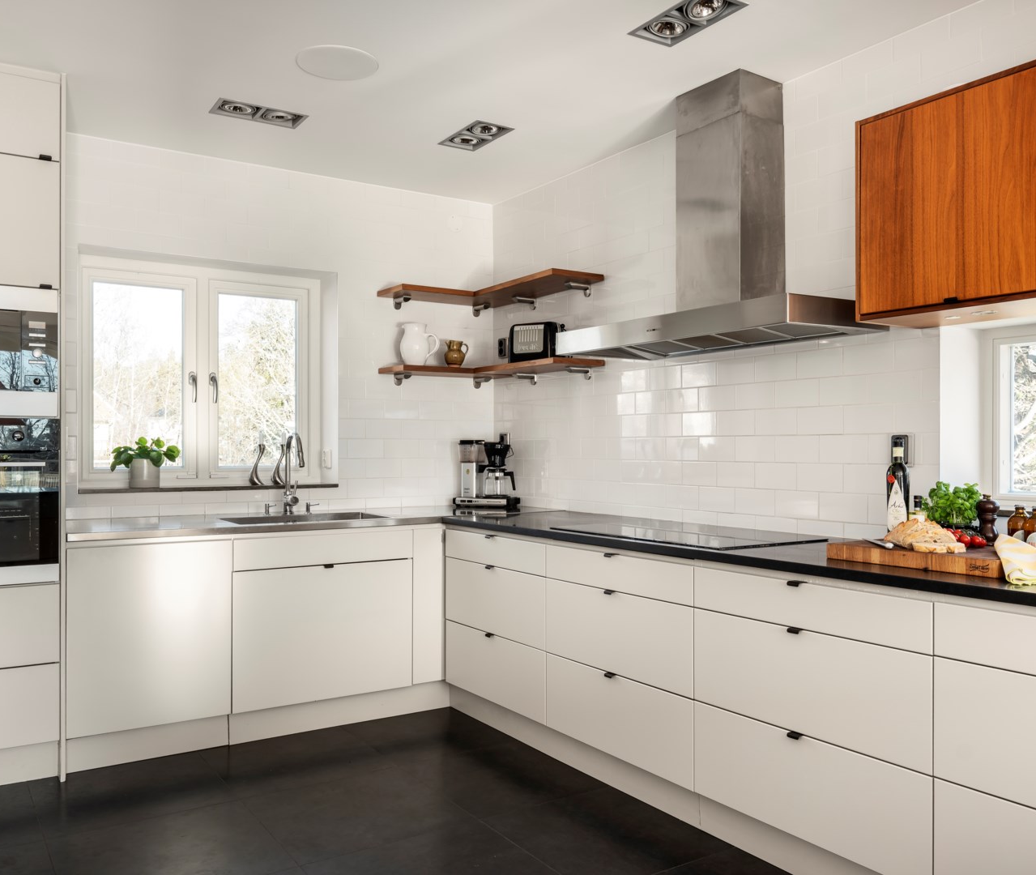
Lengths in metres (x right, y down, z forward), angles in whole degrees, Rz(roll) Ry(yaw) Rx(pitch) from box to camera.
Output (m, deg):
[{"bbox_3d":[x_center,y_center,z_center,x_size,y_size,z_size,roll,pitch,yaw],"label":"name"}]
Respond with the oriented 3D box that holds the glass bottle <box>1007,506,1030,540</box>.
[{"bbox_3d":[1.381,0.264,2.410,0.071,0.157,0.071,0,-1,11],"label":"glass bottle"}]

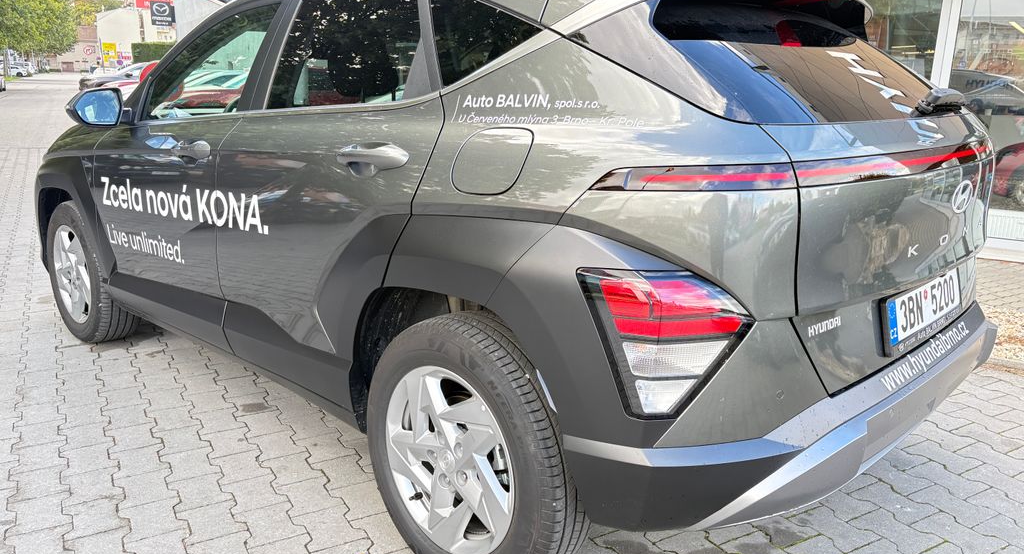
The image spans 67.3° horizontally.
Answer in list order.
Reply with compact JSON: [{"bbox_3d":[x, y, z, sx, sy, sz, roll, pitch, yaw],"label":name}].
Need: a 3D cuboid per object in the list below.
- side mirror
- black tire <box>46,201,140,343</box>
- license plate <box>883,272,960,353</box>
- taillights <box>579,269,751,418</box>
[{"bbox_3d":[-1.579,-0.639,2.898,0.125,0.152,0.200,13,18,43],"label":"side mirror"},{"bbox_3d":[-2.000,-0.025,3.667,0.685,0.685,0.215,12,18,41],"label":"black tire"},{"bbox_3d":[0.992,0.069,1.851,0.022,0.132,0.530,-2,7,45],"label":"license plate"},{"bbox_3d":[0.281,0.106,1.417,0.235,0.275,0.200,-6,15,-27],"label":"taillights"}]

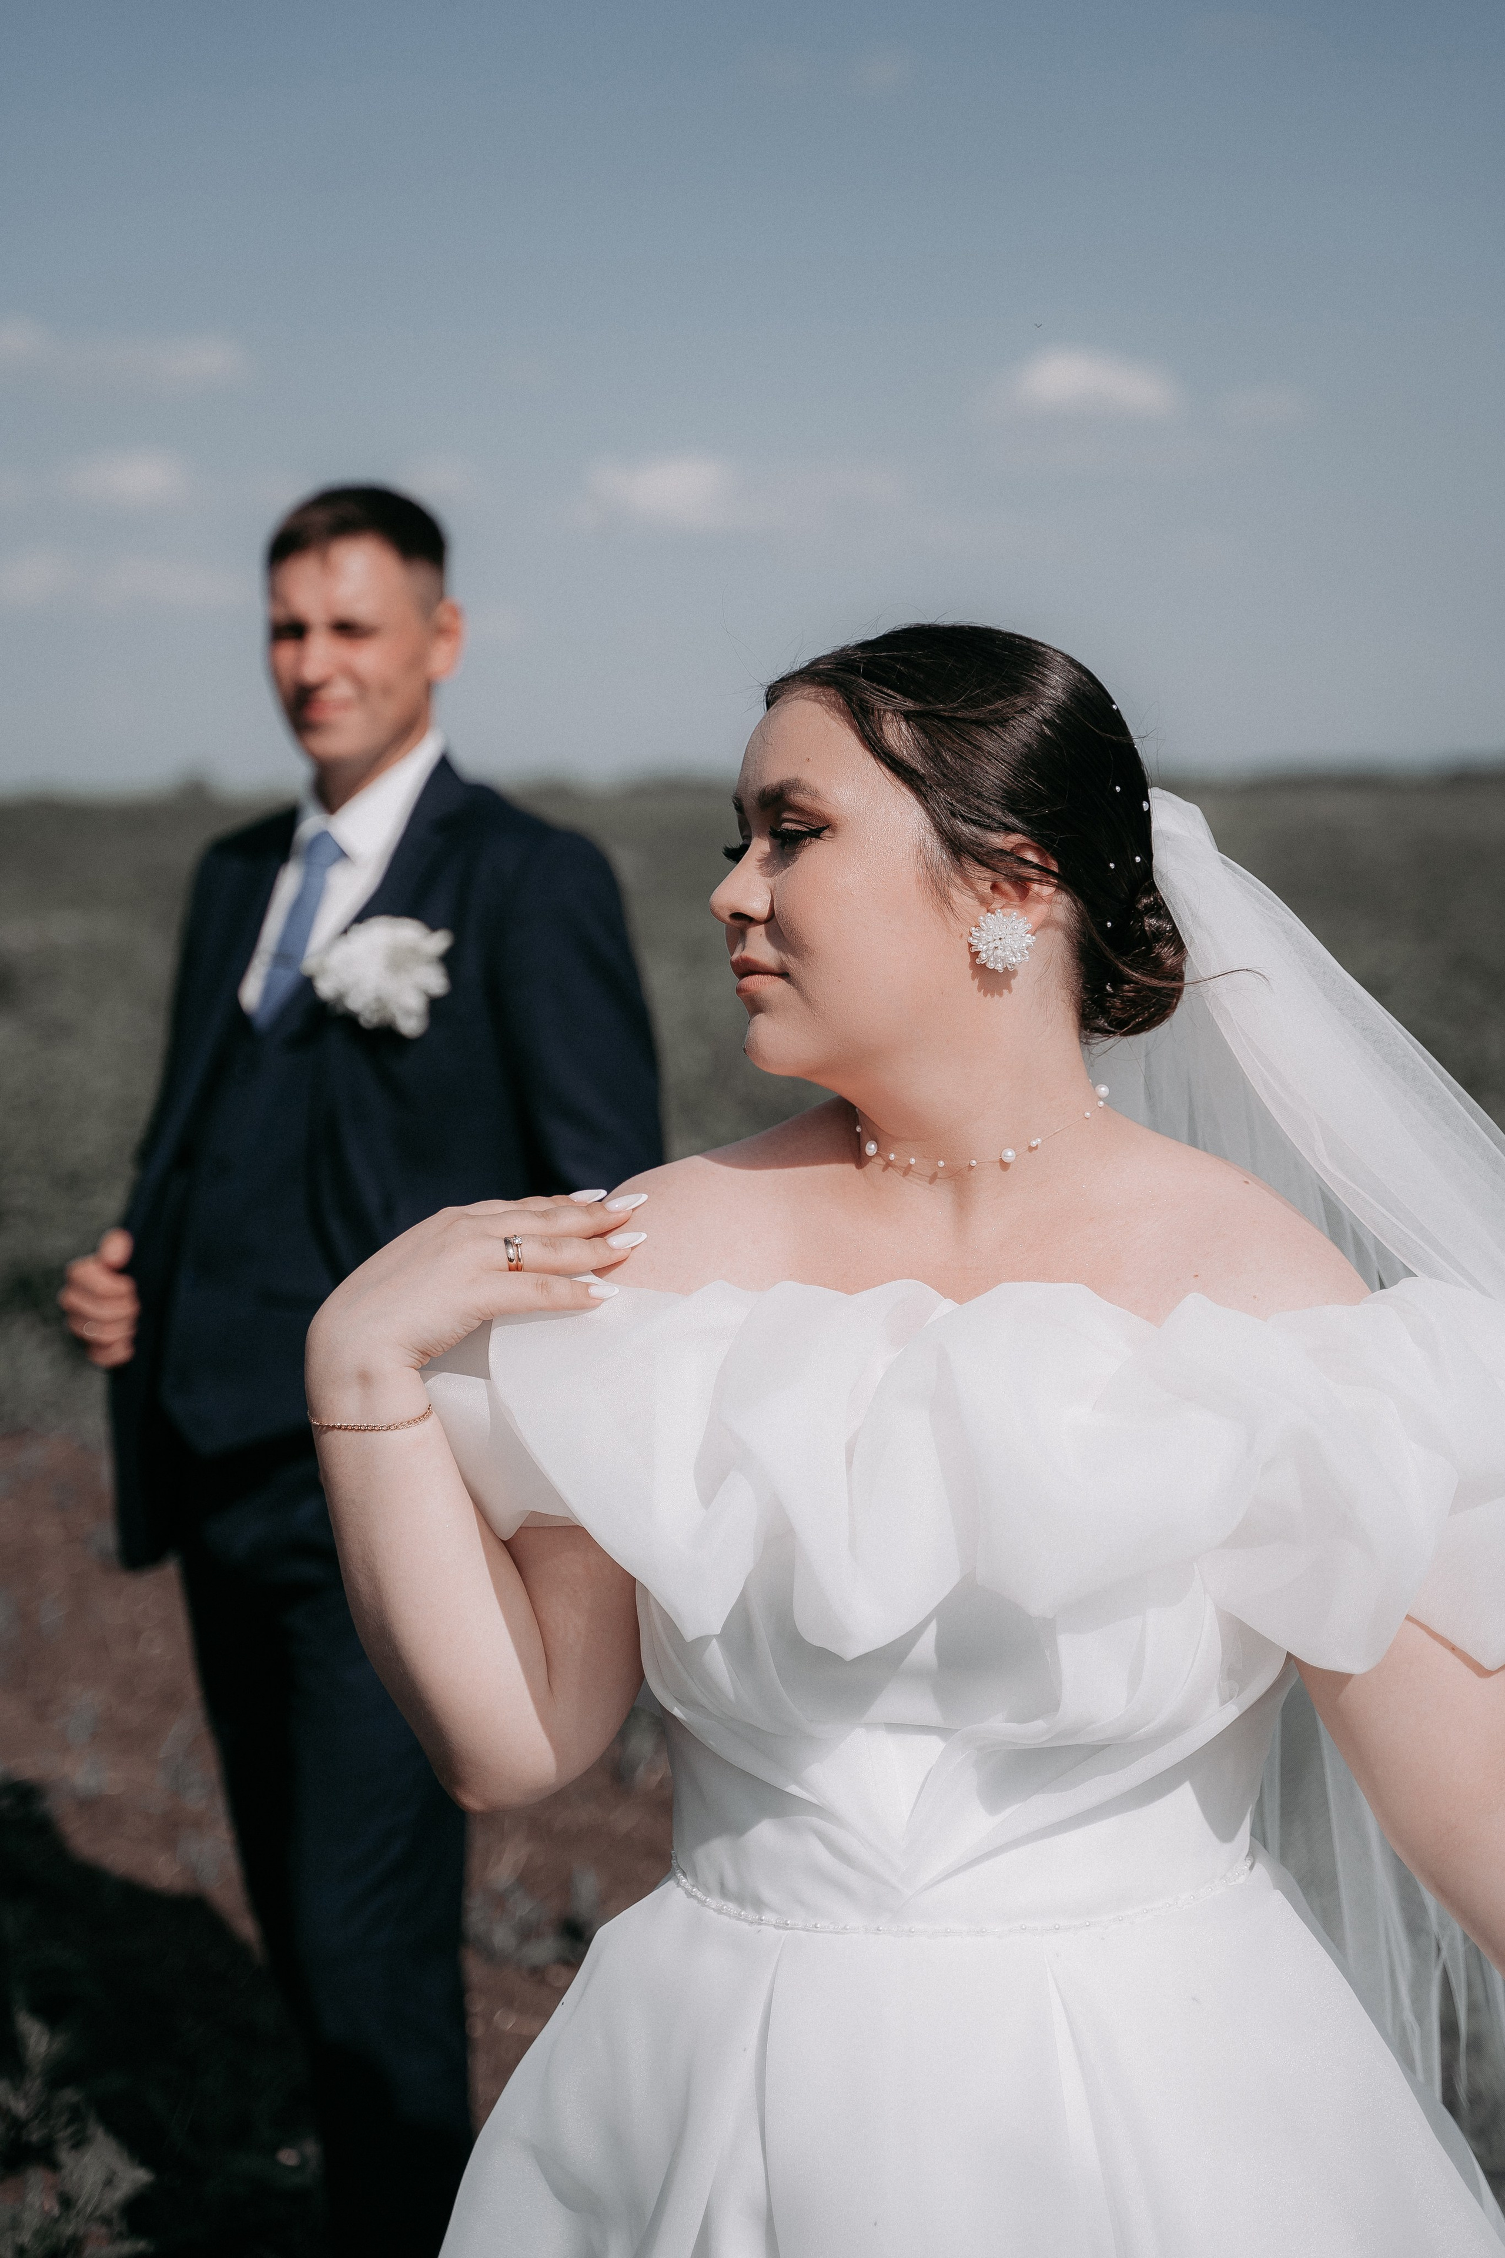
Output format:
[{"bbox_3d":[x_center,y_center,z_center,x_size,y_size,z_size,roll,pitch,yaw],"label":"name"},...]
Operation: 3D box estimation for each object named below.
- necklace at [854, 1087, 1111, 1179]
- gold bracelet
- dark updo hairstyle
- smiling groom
[{"bbox_3d":[0.115,-0.007,1.920,0.128,0.030,0.125,-1,30,10],"label":"necklace"},{"bbox_3d":[-0.185,0.138,1.860,0.061,0.010,0.050,0,25,6],"label":"gold bracelet"},{"bbox_3d":[0.112,-0.149,1.920,0.205,0.205,0.175,-5,6,-25],"label":"dark updo hairstyle"},{"bbox_3d":[-0.336,0.358,3.281,0.570,1.800,0.380,3,7,38],"label":"smiling groom"}]

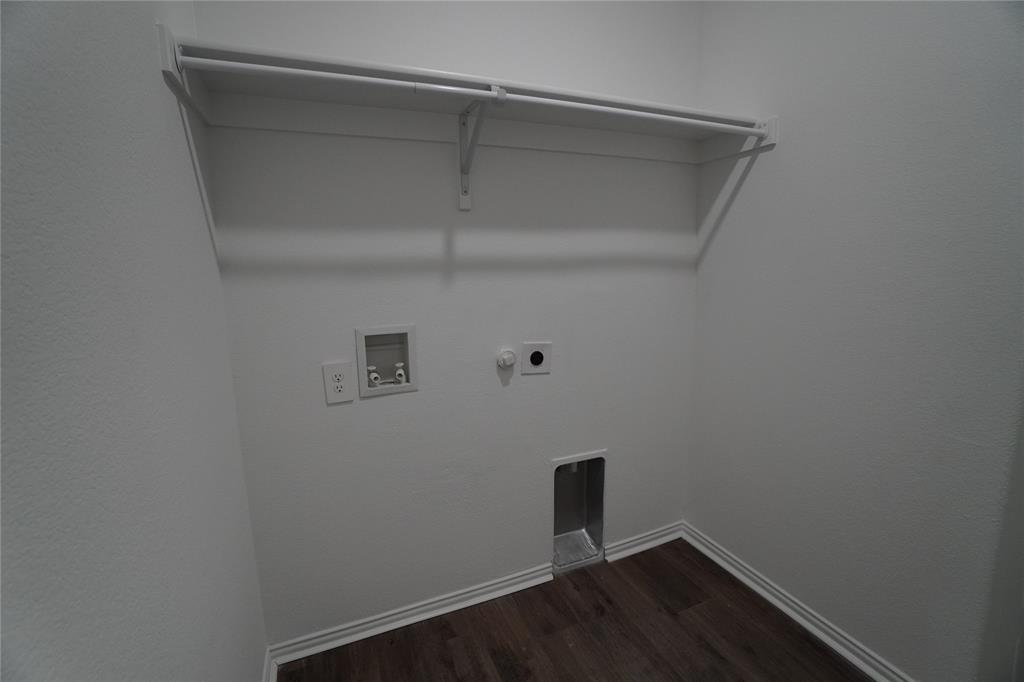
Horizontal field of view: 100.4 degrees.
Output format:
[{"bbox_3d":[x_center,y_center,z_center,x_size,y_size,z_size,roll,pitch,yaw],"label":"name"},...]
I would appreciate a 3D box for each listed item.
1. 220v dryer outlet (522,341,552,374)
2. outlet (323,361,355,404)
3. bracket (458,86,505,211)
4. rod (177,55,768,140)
[{"bbox_3d":[0.091,0.065,1.573,0.119,0.119,0.014,-5,9,-21],"label":"220v dryer outlet"},{"bbox_3d":[-0.544,0.130,1.335,0.080,0.125,0.010,-5,9,-21],"label":"outlet"},{"bbox_3d":[-0.097,-0.542,1.244,0.035,0.252,0.338,-5,9,-21],"label":"bracket"},{"bbox_3d":[0.096,-0.633,1.148,1.635,0.026,0.026,-5,9,-21],"label":"rod"}]

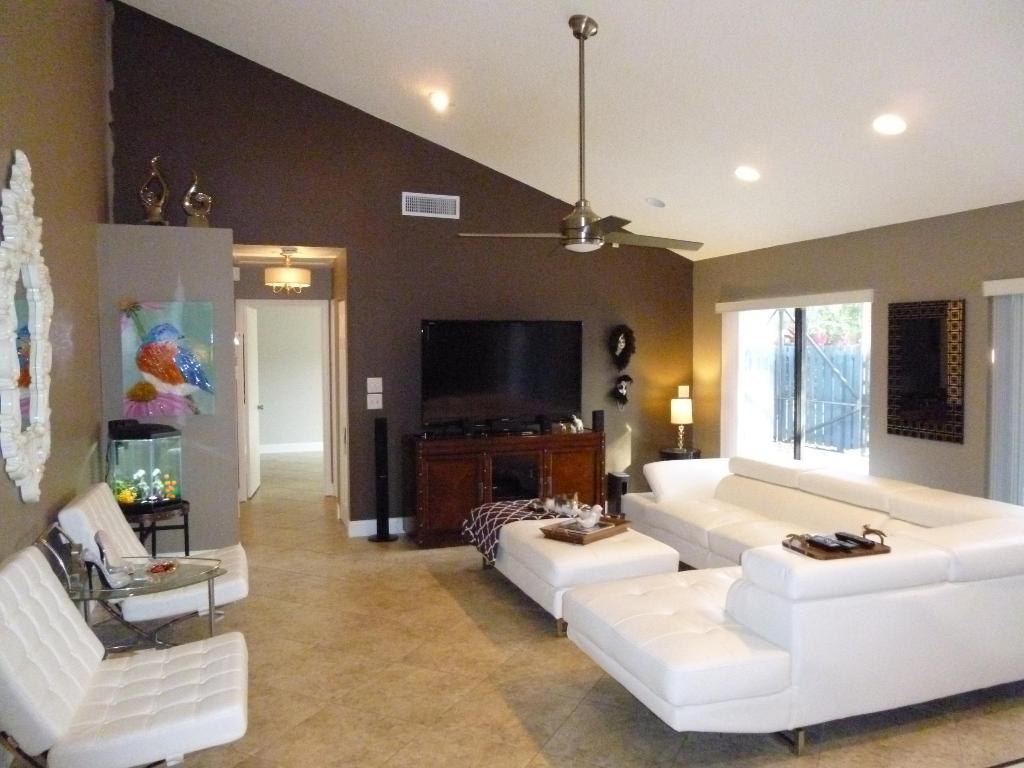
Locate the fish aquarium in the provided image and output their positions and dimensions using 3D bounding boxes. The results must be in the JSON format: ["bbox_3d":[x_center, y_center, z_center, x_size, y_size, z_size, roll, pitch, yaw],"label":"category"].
[{"bbox_3d":[-2.388,0.533,4.814,0.460,0.540,0.420,-1,3,-19],"label":"fish aquarium"}]

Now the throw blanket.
[{"bbox_3d":[0.053,1.043,5.309,0.700,0.340,0.630,-1,3,-20],"label":"throw blanket"}]

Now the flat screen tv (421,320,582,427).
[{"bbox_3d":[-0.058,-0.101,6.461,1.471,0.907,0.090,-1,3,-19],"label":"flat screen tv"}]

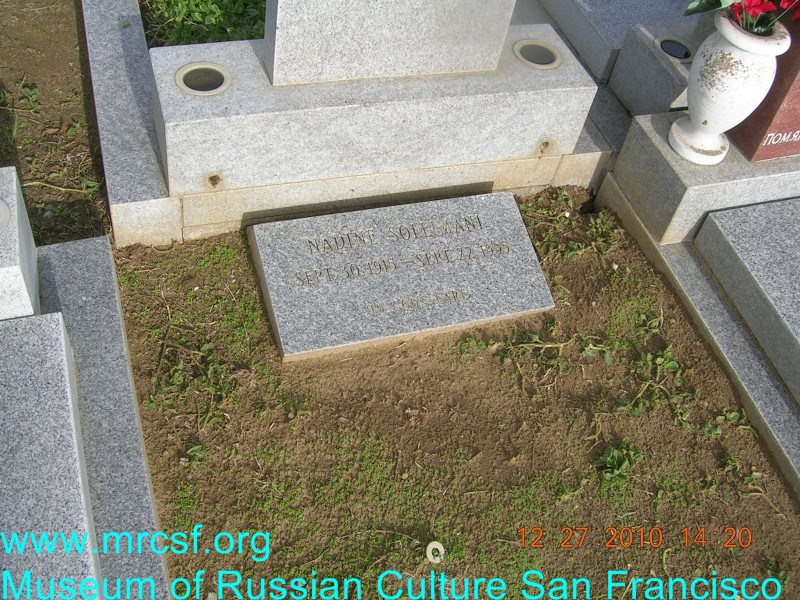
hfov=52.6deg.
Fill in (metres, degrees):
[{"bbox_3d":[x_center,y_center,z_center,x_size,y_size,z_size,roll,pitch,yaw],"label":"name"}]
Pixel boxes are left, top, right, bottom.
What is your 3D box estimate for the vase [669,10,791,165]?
[{"bbox_3d":[0.707,-0.458,1.762,0.182,0.306,0.182,-9,53,-18],"label":"vase"}]

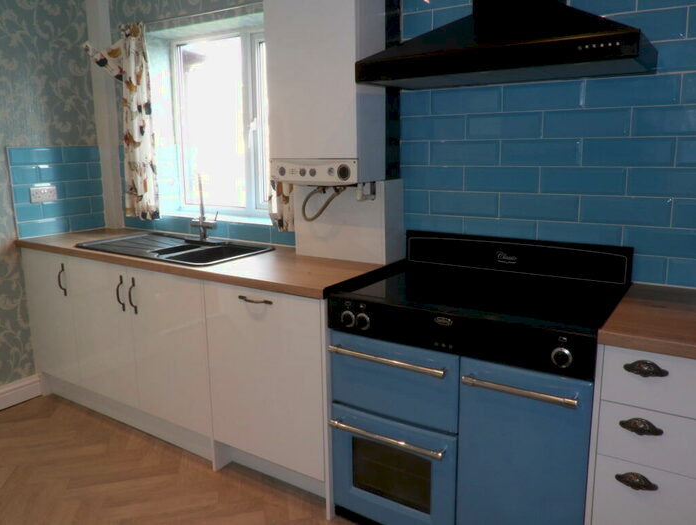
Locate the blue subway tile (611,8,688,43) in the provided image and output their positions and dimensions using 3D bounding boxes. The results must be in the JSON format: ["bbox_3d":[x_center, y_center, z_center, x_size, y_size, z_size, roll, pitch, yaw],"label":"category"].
[{"bbox_3d":[0.951,-0.770,1.867,0.300,0.100,0.010,6,13,34],"label":"blue subway tile"}]

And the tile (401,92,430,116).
[{"bbox_3d":[0.287,-0.656,2.349,0.129,0.100,0.010,6,13,34],"label":"tile"}]

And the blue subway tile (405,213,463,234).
[{"bbox_3d":[0.365,-0.154,2.465,0.292,0.100,0.010,6,13,32],"label":"blue subway tile"}]

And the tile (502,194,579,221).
[{"bbox_3d":[0.728,-0.210,2.167,0.296,0.099,0.010,7,14,32],"label":"tile"}]

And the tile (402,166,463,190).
[{"bbox_3d":[0.350,-0.353,2.387,0.296,0.099,0.010,7,14,32],"label":"tile"}]

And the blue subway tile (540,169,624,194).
[{"bbox_3d":[0.842,-0.293,2.040,0.300,0.100,0.010,6,13,34],"label":"blue subway tile"}]

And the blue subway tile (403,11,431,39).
[{"bbox_3d":[0.286,-0.975,2.343,0.135,0.100,0.010,6,13,32],"label":"blue subway tile"}]

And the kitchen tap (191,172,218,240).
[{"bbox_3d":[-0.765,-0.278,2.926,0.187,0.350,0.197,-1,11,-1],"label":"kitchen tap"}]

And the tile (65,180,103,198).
[{"bbox_3d":[-1.614,-0.448,3.471,0.010,0.100,0.244,6,13,32],"label":"tile"}]

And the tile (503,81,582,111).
[{"bbox_3d":[0.717,-0.610,2.090,0.296,0.099,0.010,7,14,32],"label":"tile"}]

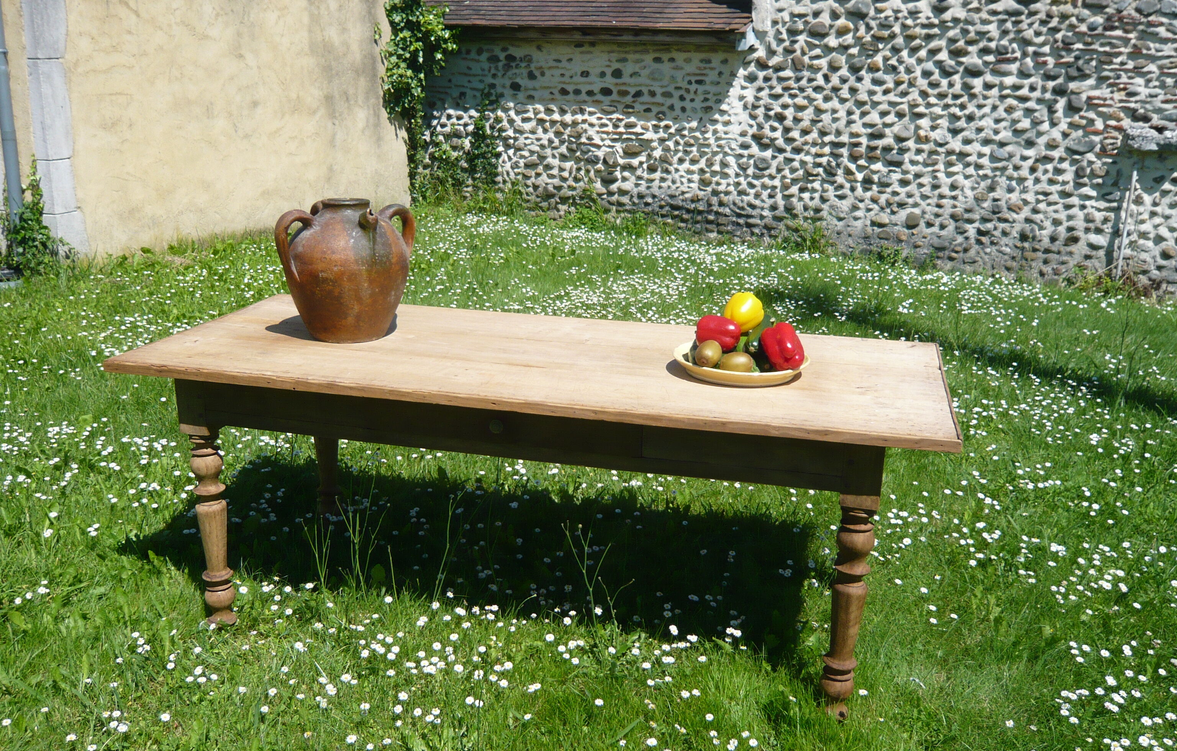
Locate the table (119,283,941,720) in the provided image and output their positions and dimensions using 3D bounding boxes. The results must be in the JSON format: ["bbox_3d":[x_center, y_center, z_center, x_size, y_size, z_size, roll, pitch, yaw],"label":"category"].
[{"bbox_3d":[-0.114,0.287,2.809,1.920,0.721,0.807,5,16,13],"label":"table"}]

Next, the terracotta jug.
[{"bbox_3d":[-0.632,-0.275,2.797,0.392,0.346,0.356,-12,21,-38],"label":"terracotta jug"}]

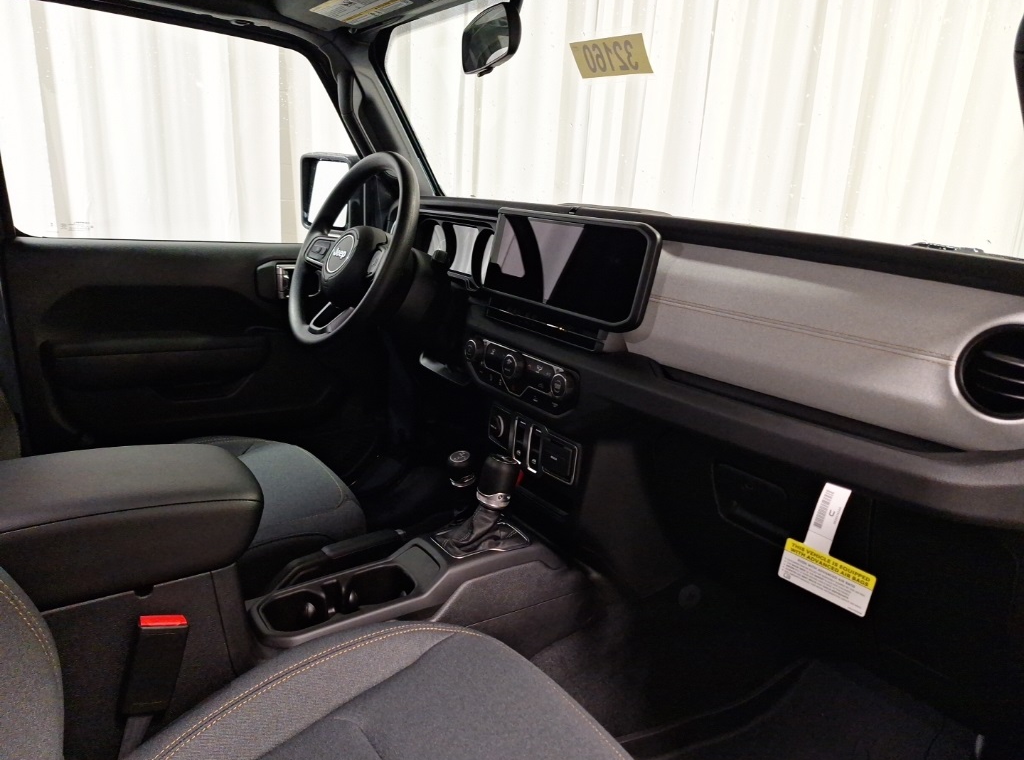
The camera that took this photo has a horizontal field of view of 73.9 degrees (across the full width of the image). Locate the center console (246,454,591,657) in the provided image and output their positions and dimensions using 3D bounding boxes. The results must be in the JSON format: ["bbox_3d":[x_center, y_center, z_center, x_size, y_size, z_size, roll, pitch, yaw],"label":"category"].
[{"bbox_3d":[-0.115,0.245,0.975,0.470,0.235,0.235,-8,19,-35],"label":"center console"}]

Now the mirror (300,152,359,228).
[{"bbox_3d":[-0.459,-0.485,1.750,0.200,0.193,0.085,15,20,36],"label":"mirror"}]

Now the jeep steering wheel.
[{"bbox_3d":[-0.273,-0.231,1.223,0.100,0.375,0.375,26,-2,-40],"label":"jeep steering wheel"}]

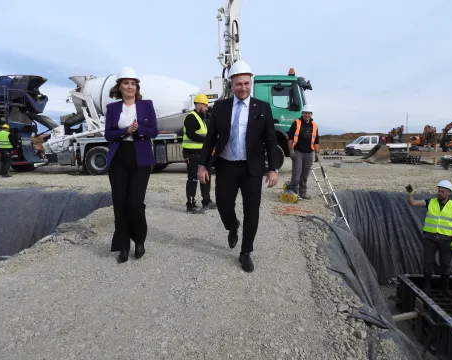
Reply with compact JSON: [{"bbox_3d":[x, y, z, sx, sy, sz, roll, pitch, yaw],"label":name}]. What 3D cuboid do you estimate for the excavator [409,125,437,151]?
[{"bbox_3d":[28.865,-5.993,48.639,4.900,3.800,2.300,-3,7,-30],"label":"excavator"}]

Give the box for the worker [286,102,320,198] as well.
[{"bbox_3d":[1.489,-0.545,6.479,0.620,1.810,0.420,1,6,6],"label":"worker"}]

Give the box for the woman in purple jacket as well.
[{"bbox_3d":[-0.873,-0.137,3.073,0.490,1.760,0.420,0,6,-5],"label":"woman in purple jacket"}]

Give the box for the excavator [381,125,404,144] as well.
[{"bbox_3d":[23.985,-5.787,47.655,4.300,3.600,2.100,-3,7,-30],"label":"excavator"}]

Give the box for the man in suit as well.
[{"bbox_3d":[0.115,-0.157,3.071,0.720,1.860,0.680,0,6,2],"label":"man in suit"}]

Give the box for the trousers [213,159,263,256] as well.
[{"bbox_3d":[0.116,0.202,3.099,0.420,0.940,0.620,0,6,2],"label":"trousers"}]

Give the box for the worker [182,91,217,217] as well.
[{"bbox_3d":[-0.393,-0.397,5.227,0.520,1.820,0.520,2,7,21],"label":"worker"}]

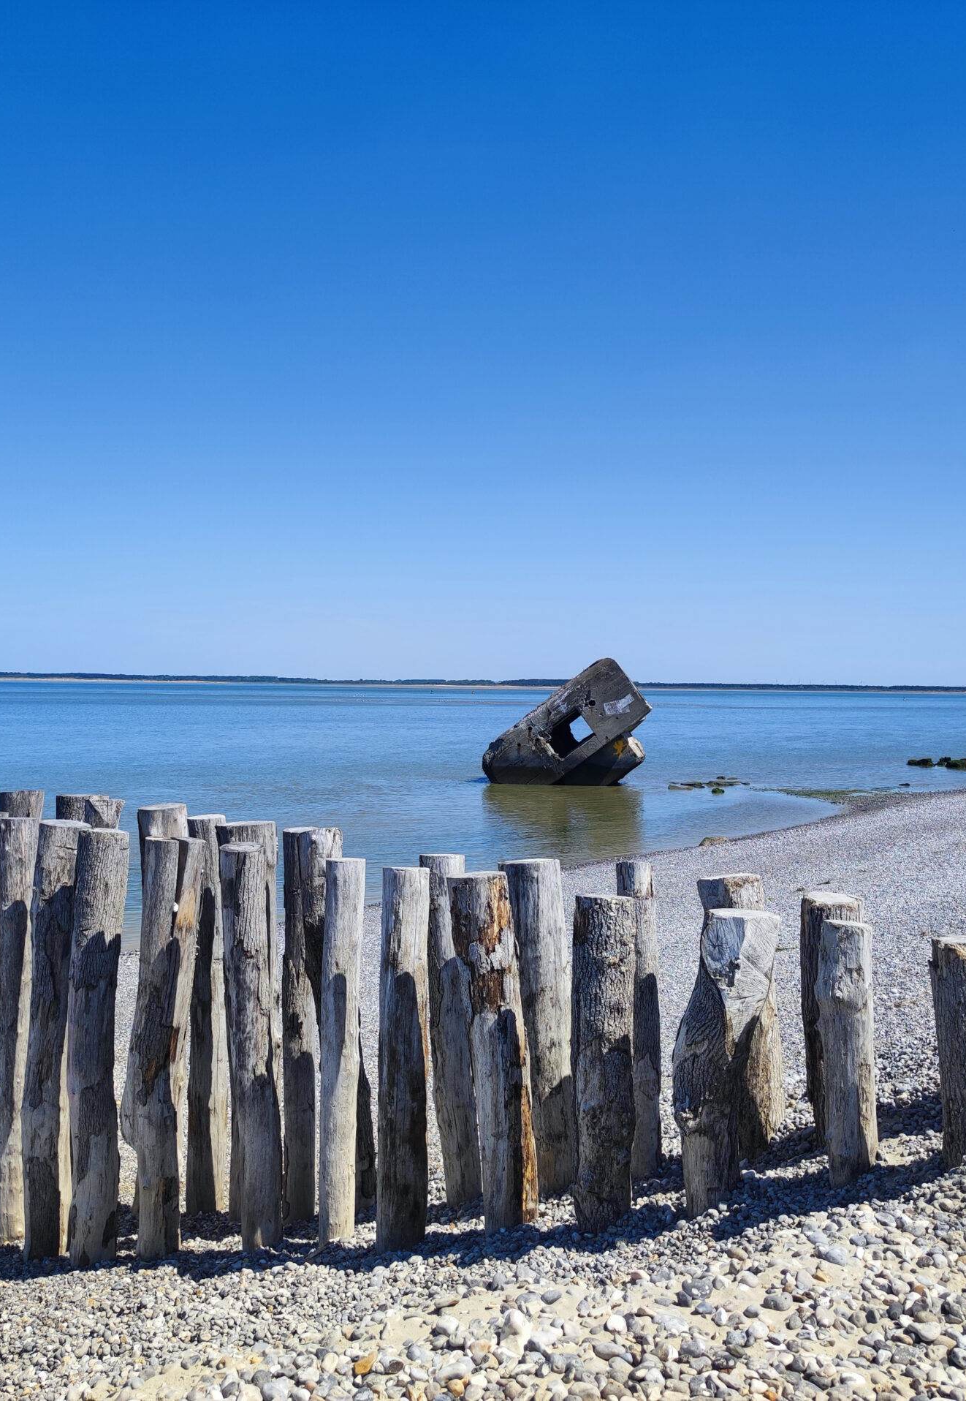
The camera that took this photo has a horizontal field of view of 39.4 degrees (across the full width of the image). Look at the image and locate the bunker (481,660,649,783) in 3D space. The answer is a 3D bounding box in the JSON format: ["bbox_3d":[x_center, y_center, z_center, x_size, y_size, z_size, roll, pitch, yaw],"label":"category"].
[{"bbox_3d":[4.520,2.120,65.500,8.000,4.700,6.000,-38,-1,6],"label":"bunker"}]

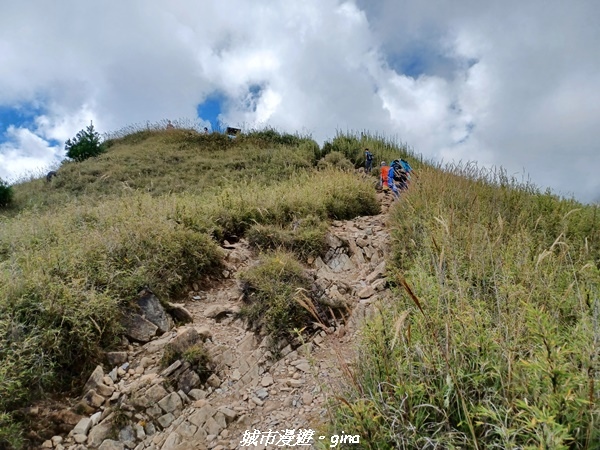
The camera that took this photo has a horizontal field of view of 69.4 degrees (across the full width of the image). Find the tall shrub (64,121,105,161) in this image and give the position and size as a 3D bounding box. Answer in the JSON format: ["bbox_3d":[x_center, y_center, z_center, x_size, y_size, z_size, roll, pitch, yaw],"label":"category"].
[{"bbox_3d":[-12.653,-4.826,25.500,2.200,2.400,2.100,3,-8,-25],"label":"tall shrub"}]

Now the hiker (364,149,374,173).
[{"bbox_3d":[4.591,-4.190,28.500,0.550,1.680,0.480,5,-9,-36],"label":"hiker"}]

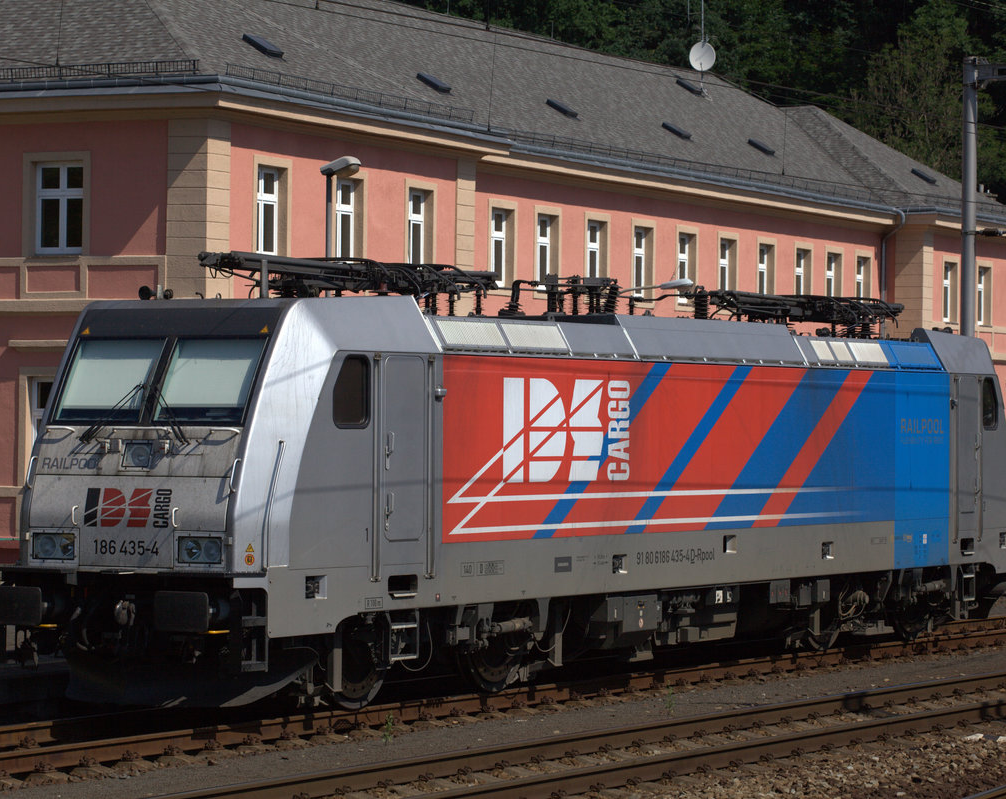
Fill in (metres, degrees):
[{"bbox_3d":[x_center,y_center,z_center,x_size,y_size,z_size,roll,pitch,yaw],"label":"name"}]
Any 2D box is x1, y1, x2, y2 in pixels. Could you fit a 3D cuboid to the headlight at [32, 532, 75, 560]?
[{"bbox_3d":[-3.935,1.301,29.724,0.460,0.235,0.120,0,-3,30],"label":"headlight"}]

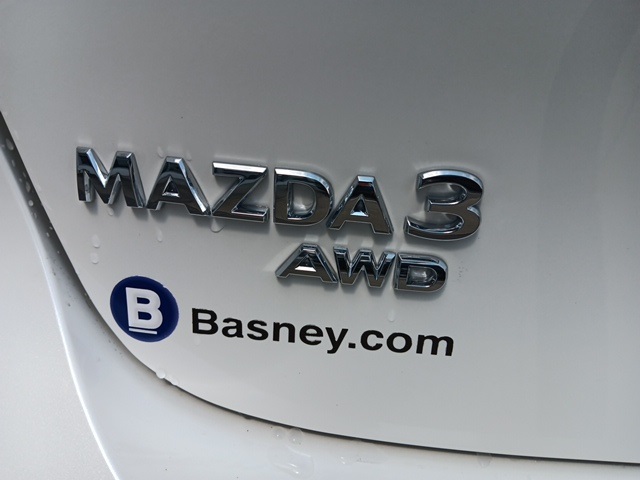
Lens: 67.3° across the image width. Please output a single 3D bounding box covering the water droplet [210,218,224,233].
[{"bbox_3d":[-0.045,-0.006,0.213,0.006,0.006,0.003,6,19,5],"label":"water droplet"}]

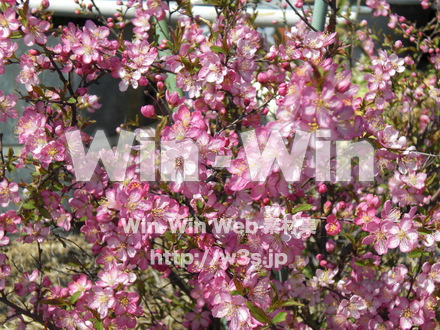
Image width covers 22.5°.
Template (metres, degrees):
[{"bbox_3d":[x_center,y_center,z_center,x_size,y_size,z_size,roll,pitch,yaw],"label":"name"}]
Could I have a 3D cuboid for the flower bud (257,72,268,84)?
[{"bbox_3d":[0.040,-0.082,1.040,0.011,0.012,0.011,-18,12,0],"label":"flower bud"}]

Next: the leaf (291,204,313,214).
[{"bbox_3d":[0.075,0.041,1.020,0.022,0.004,0.009,-18,37,9],"label":"leaf"}]

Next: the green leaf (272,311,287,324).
[{"bbox_3d":[0.054,0.138,1.000,0.004,0.019,0.009,33,18,-52],"label":"green leaf"}]

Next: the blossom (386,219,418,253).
[{"bbox_3d":[0.165,0.064,1.000,0.029,0.030,0.013,0,-6,-2],"label":"blossom"}]

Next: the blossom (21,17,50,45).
[{"bbox_3d":[-0.173,-0.126,1.040,0.027,0.028,0.013,-5,13,-17],"label":"blossom"}]

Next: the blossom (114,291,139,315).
[{"bbox_3d":[-0.084,0.125,1.000,0.022,0.022,0.009,-1,14,-6],"label":"blossom"}]

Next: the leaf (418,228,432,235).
[{"bbox_3d":[0.190,0.061,1.020,0.016,0.004,0.008,8,37,22],"label":"leaf"}]

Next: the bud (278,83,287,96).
[{"bbox_3d":[0.057,-0.068,1.000,0.008,0.012,0.008,3,9,0],"label":"bud"}]

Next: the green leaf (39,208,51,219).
[{"bbox_3d":[-0.166,0.046,1.050,0.013,0.003,0.008,47,46,12],"label":"green leaf"}]

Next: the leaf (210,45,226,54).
[{"bbox_3d":[-0.001,-0.108,1.030,0.015,0.003,0.007,21,35,-9],"label":"leaf"}]

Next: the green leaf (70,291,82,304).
[{"bbox_3d":[-0.132,0.122,1.020,0.006,0.016,0.003,34,-7,33],"label":"green leaf"}]

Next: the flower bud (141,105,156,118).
[{"bbox_3d":[-0.065,-0.048,1.000,0.013,0.010,0.010,31,0,-15],"label":"flower bud"}]

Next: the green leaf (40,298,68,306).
[{"bbox_3d":[-0.154,0.128,1.030,0.026,0.003,0.007,-1,37,-6],"label":"green leaf"}]

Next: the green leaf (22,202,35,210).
[{"bbox_3d":[-0.183,0.040,1.060,0.015,0.004,0.008,11,44,-22],"label":"green leaf"}]

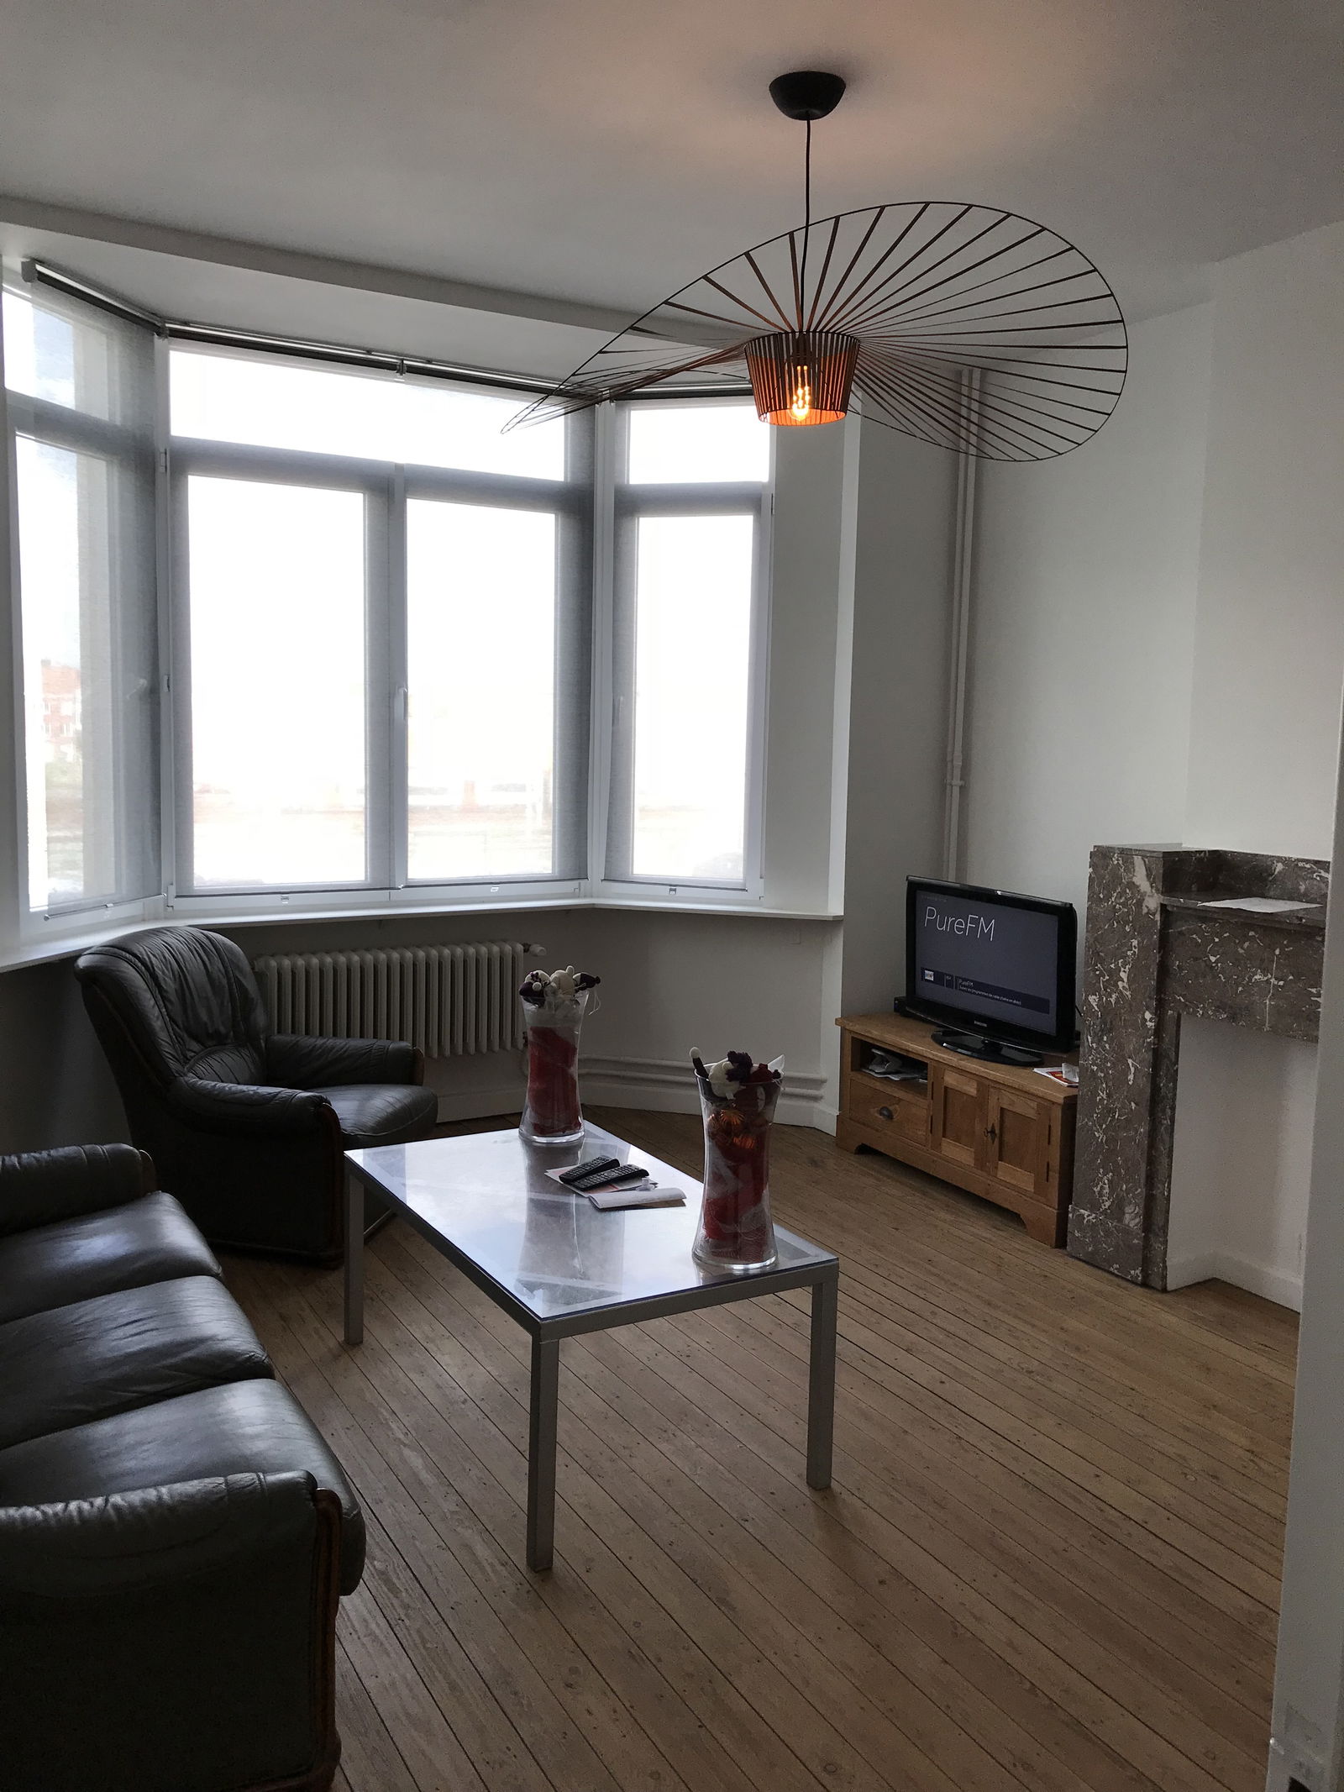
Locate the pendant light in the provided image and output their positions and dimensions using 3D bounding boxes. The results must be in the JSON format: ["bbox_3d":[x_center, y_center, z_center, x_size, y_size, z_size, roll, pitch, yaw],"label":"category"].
[{"bbox_3d":[0.288,-1.385,3.201,1.380,0.765,1.380,-2,8,-29],"label":"pendant light"}]

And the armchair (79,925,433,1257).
[{"bbox_3d":[-1.267,0.556,4.585,0.900,0.915,0.800,3,7,14],"label":"armchair"}]

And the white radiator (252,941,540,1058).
[{"bbox_3d":[-1.035,0.397,5.447,1.030,0.430,0.165,-2,8,-29],"label":"white radiator"}]

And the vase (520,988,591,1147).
[{"bbox_3d":[-0.312,0.439,3.803,0.180,0.379,0.180,1,7,0],"label":"vase"}]

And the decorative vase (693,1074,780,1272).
[{"bbox_3d":[0.134,0.549,2.937,0.180,0.377,0.180,1,7,0],"label":"decorative vase"}]

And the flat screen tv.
[{"bbox_3d":[1.072,0.257,5.043,0.240,0.562,0.815,-2,8,-29],"label":"flat screen tv"}]

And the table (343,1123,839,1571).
[{"bbox_3d":[-0.246,0.935,3.323,0.673,0.495,1.175,-2,8,-29],"label":"table"}]

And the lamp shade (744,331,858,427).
[{"bbox_3d":[0.290,-1.145,3.228,0.256,0.155,0.256,1,7,0],"label":"lamp shade"}]

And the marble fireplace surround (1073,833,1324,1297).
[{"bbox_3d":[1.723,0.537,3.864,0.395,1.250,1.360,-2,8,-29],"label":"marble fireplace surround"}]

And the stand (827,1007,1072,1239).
[{"bbox_3d":[1.087,0.777,5.066,0.480,0.470,1.230,-2,8,-29],"label":"stand"}]

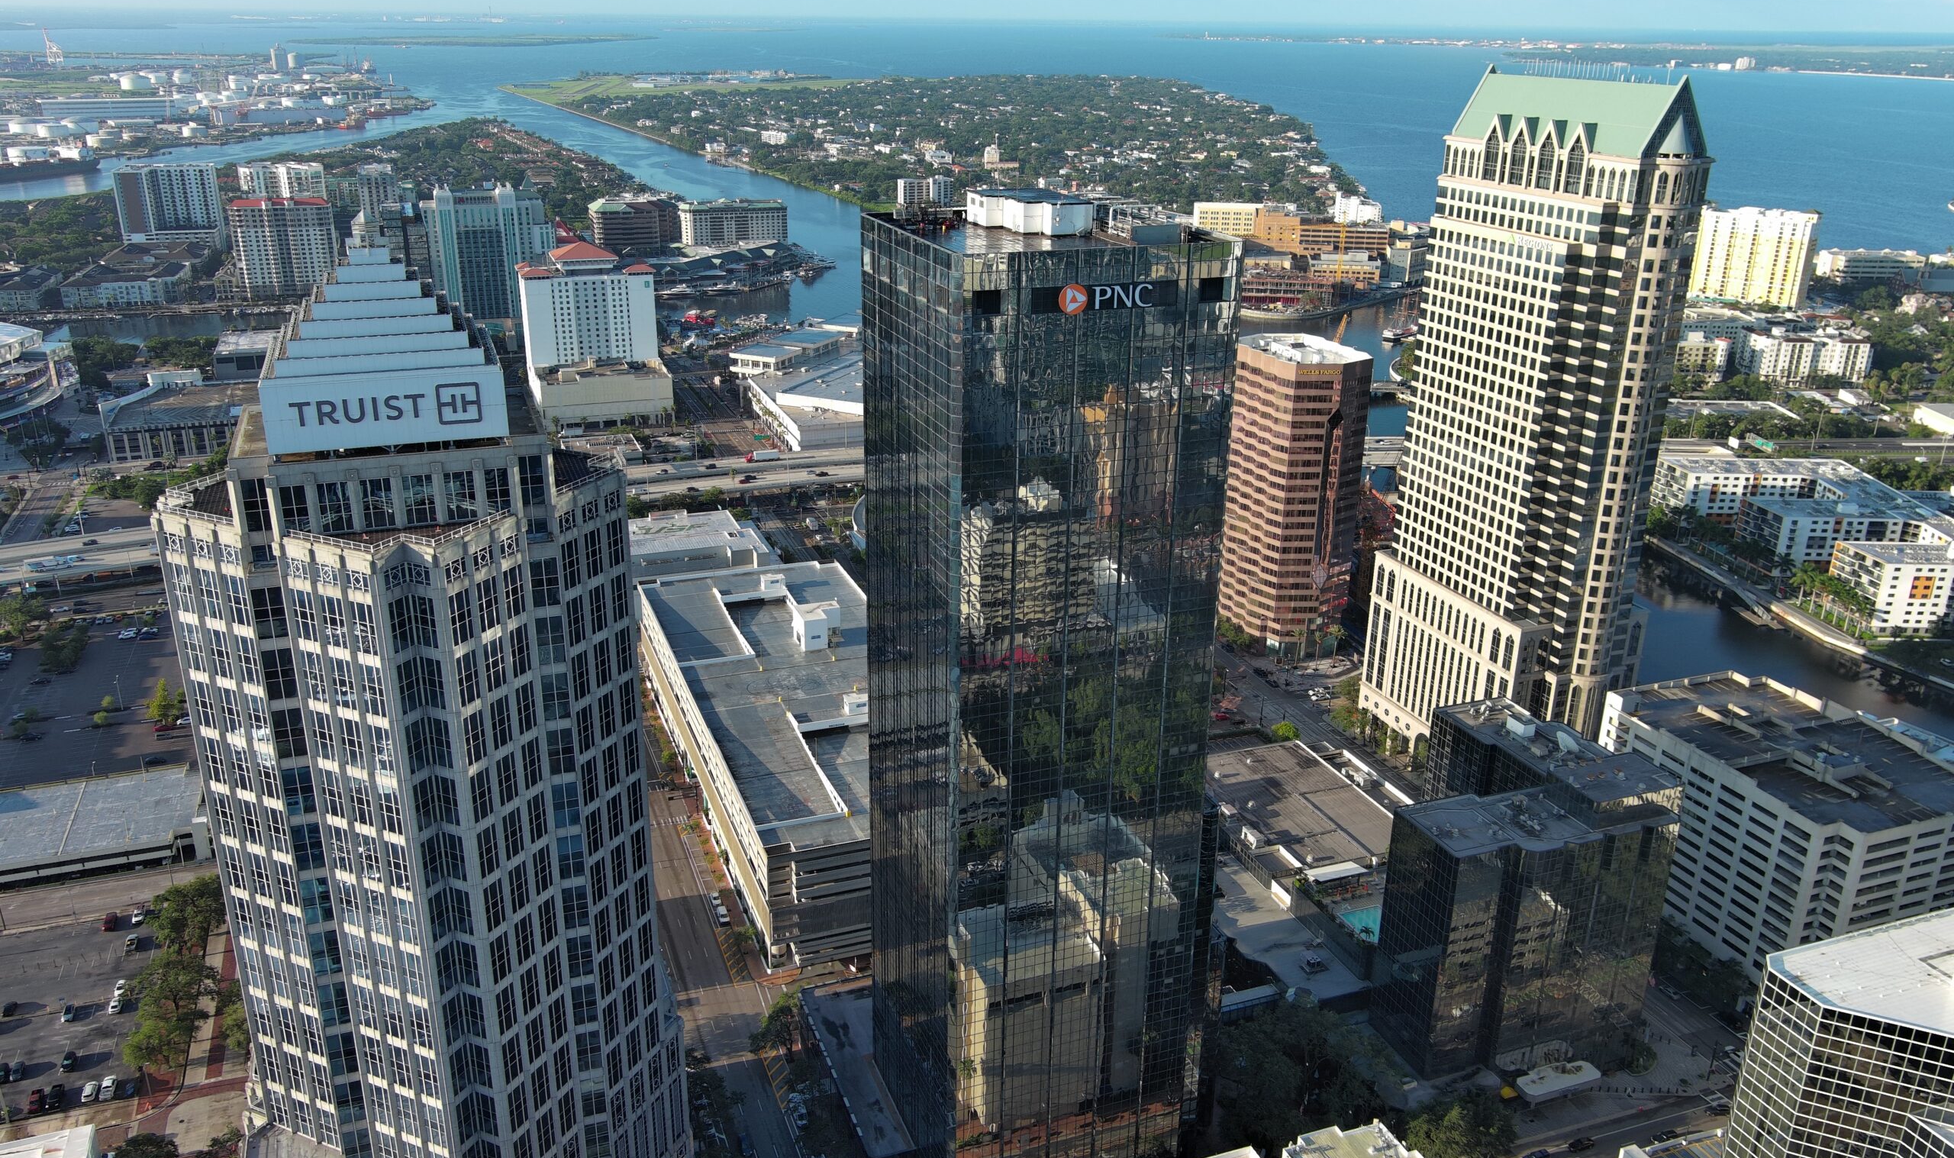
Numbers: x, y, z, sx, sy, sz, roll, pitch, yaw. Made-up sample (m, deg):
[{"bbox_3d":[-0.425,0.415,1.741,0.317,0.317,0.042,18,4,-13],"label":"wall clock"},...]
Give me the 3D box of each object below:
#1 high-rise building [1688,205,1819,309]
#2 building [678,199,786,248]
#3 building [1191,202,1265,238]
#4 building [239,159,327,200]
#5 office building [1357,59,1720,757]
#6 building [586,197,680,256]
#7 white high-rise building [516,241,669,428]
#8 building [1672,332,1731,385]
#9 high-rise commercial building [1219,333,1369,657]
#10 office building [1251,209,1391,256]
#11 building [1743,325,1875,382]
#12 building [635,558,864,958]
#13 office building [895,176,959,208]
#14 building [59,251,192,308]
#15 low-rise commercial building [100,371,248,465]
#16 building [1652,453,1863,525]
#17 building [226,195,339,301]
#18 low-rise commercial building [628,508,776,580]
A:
[{"bbox_3d":[544.870,-226.500,1103.070,69.000,66.000,25.000,15,24,34],"label":"high-rise building"},{"bbox_3d":[-201.830,-297.250,1313.260,80.000,36.000,38.000,-6,21,-19],"label":"building"},{"bbox_3d":[209.530,-296.890,1325.610,53.000,38.000,28.000,2,20,2],"label":"building"},{"bbox_3d":[-635.300,-355.660,1443.420,72.000,45.000,28.000,0,20,-3],"label":"building"},{"bbox_3d":[134.820,-32.730,385.050,39.270,174.560,62.640,-7,21,-20],"label":"office building"},{"bbox_3d":[-272.190,-283.100,1258.750,66.000,36.500,45.000,-7,21,-20],"label":"building"},{"bbox_3d":[-185.180,-121.010,763.840,61.000,79.000,69.000,-7,21,-20],"label":"white high-rise building"},{"bbox_3d":[400.010,-125.360,876.450,31.000,27.000,20.000,5,20,11],"label":"building"},{"bbox_3d":[96.810,-26.620,491.500,29.500,92.500,46.500,-7,21,-21],"label":"high-rise commercial building"},{"bbox_3d":[281.390,-281.940,1279.190,108.000,33.000,60.000,6,21,13],"label":"office building"},{"bbox_3d":[451.530,-122.310,861.390,53.000,23.500,38.000,1,20,1],"label":"building"},{"bbox_3d":[-42.470,37.420,400.670,61.640,28.000,165.730,-7,21,-20],"label":"building"},{"bbox_3d":[-52.950,-387.000,1577.450,54.000,28.000,22.000,-3,20,-11],"label":"office building"},{"bbox_3d":[-556.960,-195.400,1034.450,66.000,19.000,82.000,-5,21,-15],"label":"building"},{"bbox_3d":[-350.970,-73.250,709.610,66.000,17.000,74.000,-7,21,-20],"label":"low-rise commercial building"},{"bbox_3d":[303.420,-32.550,612.700,70.000,22.000,21.000,0,20,-2],"label":"building"},{"bbox_3d":[-464.380,-224.090,1060.890,60.000,64.000,22.000,-7,21,-21],"label":"building"},{"bbox_3d":[-100.300,-8.960,554.350,53.000,12.000,52.000,-7,21,-21],"label":"low-rise commercial building"}]

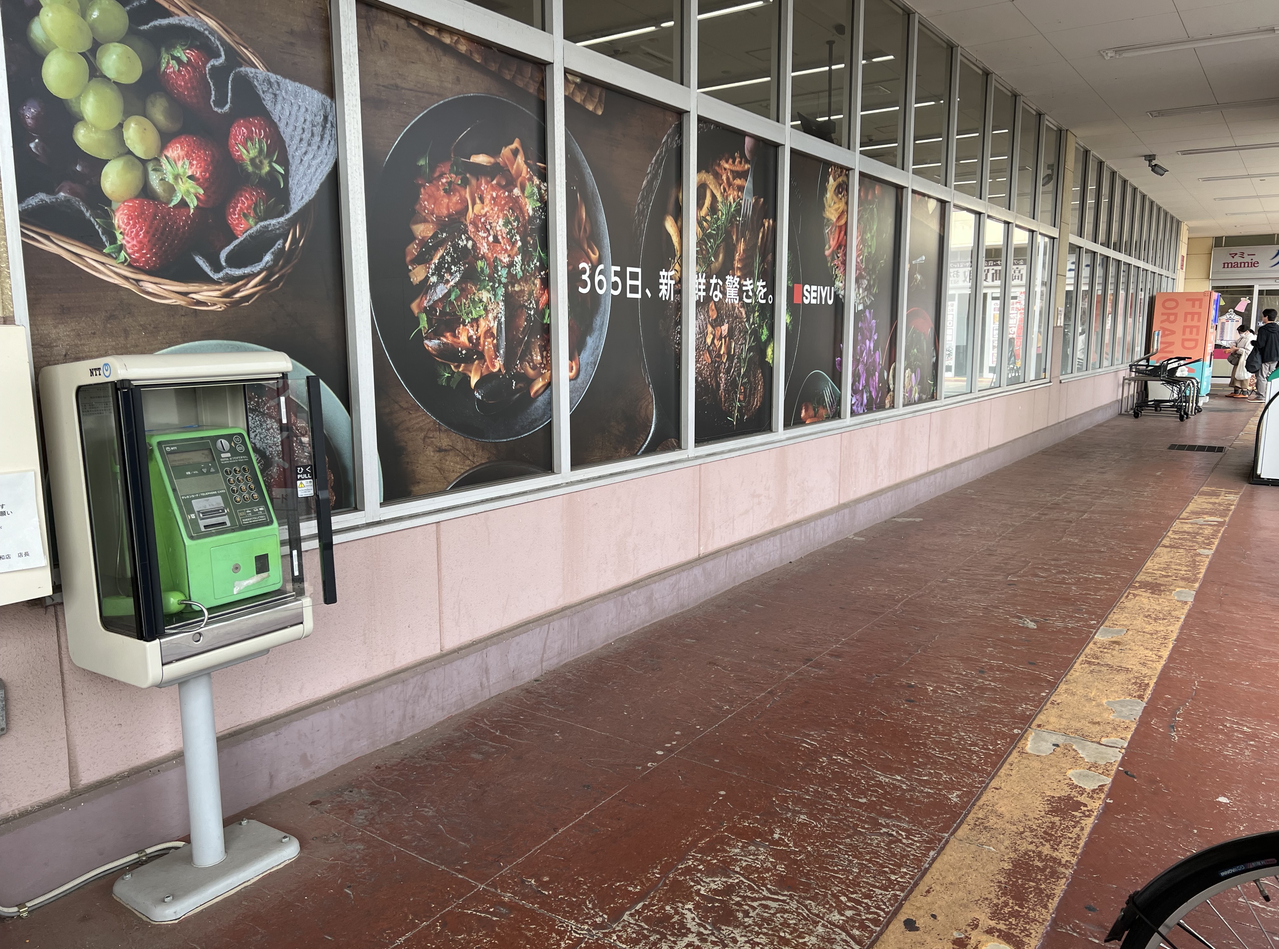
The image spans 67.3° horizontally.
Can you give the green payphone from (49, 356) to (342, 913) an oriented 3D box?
[{"bbox_3d":[-1.092,0.380,2.394,0.470,1.355,0.430,6,10,34],"label":"green payphone"}]

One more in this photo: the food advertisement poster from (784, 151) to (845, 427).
[{"bbox_3d":[1.086,-1.106,5.909,0.060,1.610,0.930,6,10,34],"label":"food advertisement poster"}]

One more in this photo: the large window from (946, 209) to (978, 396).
[{"bbox_3d":[2.795,-1.480,8.345,0.060,1.610,0.930,6,10,34],"label":"large window"}]

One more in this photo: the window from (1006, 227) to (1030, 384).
[{"bbox_3d":[3.948,-1.732,9.989,0.060,1.610,0.930,6,10,34],"label":"window"}]

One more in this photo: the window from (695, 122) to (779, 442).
[{"bbox_3d":[0.508,-0.966,4.991,0.080,1.570,0.915,6,11,34],"label":"window"}]

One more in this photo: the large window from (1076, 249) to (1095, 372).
[{"bbox_3d":[5.976,-2.176,12.880,0.060,1.610,0.930,6,10,34],"label":"large window"}]

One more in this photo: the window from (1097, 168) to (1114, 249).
[{"bbox_3d":[6.546,-3.722,13.482,0.060,1.055,0.930,6,10,34],"label":"window"}]

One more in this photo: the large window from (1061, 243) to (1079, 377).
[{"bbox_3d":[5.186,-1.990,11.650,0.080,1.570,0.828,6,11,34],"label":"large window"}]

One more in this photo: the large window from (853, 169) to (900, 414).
[{"bbox_3d":[1.650,-1.231,6.722,0.040,1.610,0.930,6,10,34],"label":"large window"}]

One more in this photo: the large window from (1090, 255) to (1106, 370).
[{"bbox_3d":[6.549,-2.301,13.698,0.060,1.610,0.930,6,10,34],"label":"large window"}]

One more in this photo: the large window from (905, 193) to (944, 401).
[{"bbox_3d":[2.179,-1.332,7.370,0.050,1.570,0.915,6,11,34],"label":"large window"}]

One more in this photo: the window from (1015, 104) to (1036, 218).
[{"bbox_3d":[3.848,-3.078,9.537,0.080,1.003,0.915,6,11,34],"label":"window"}]

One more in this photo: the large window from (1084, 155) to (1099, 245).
[{"bbox_3d":[5.718,-3.487,12.199,0.080,1.003,0.911,6,11,34],"label":"large window"}]

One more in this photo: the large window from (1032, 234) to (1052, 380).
[{"bbox_3d":[4.407,-1.819,10.541,0.080,1.570,0.915,6,11,34],"label":"large window"}]

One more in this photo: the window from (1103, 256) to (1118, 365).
[{"bbox_3d":[6.835,-2.350,13.997,0.080,1.570,0.911,6,11,34],"label":"window"}]

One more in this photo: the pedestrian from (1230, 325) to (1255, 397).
[{"bbox_3d":[12.215,-2.307,19.447,0.480,1.490,0.470,6,10,34],"label":"pedestrian"}]

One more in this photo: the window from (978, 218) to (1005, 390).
[{"bbox_3d":[3.293,-1.575,8.955,0.080,1.570,0.915,6,11,34],"label":"window"}]

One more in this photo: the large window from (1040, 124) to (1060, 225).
[{"bbox_3d":[4.405,-3.200,10.330,0.080,1.003,0.915,6,11,34],"label":"large window"}]

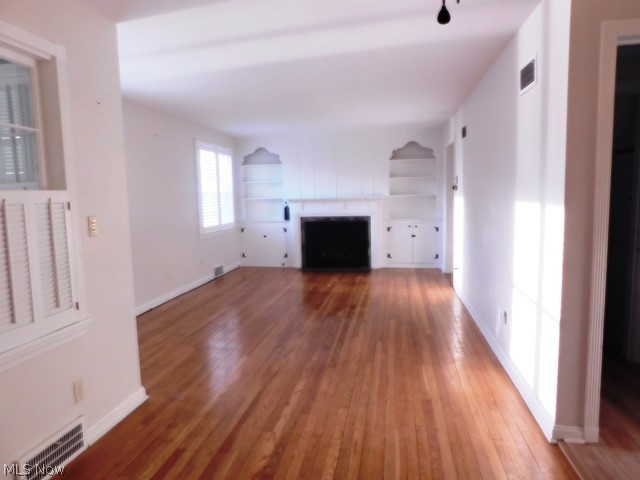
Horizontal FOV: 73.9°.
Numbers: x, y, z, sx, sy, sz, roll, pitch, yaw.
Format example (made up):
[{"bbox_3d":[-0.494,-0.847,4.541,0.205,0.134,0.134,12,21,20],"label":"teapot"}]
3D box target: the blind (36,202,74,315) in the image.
[{"bbox_3d":[-1.343,0.099,2.168,0.030,0.650,0.215,0,6,10],"label":"blind"}]

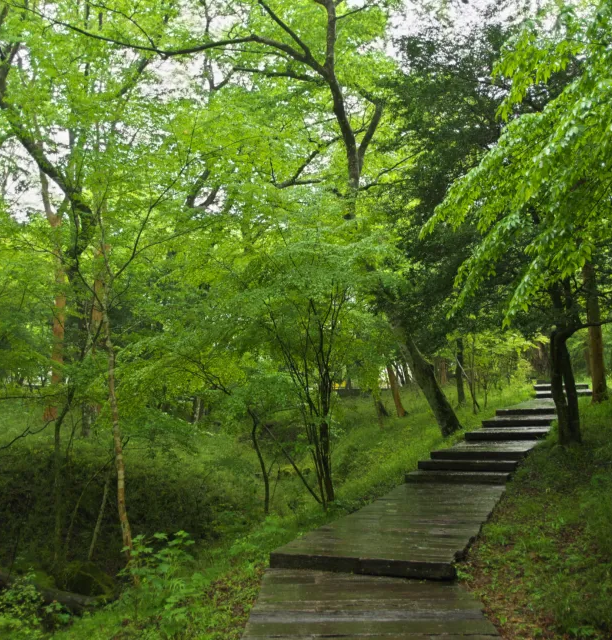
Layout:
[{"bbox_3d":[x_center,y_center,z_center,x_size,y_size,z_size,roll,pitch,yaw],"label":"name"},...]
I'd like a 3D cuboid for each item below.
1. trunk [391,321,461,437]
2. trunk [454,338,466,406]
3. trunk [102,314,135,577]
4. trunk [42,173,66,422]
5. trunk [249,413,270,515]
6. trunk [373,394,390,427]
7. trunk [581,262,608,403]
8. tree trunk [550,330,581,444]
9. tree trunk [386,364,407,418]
[{"bbox_3d":[2.391,1.152,11.960,0.460,2.402,0.460,-25,-11,10],"label":"trunk"},{"bbox_3d":[4.661,1.562,17.670,0.260,2.003,0.250,0,-6,15],"label":"trunk"},{"bbox_3d":[-2.097,1.367,6.550,0.160,2.874,0.150,-5,-4,-17],"label":"trunk"},{"bbox_3d":[-8.813,-0.856,20.558,0.560,8.705,0.520,1,-6,-23],"label":"trunk"},{"bbox_3d":[-0.668,2.063,8.512,0.170,1.441,0.140,-6,-6,-5],"label":"trunk"},{"bbox_3d":[2.038,2.454,15.943,0.360,0.820,0.300,-13,-8,6],"label":"trunk"},{"bbox_3d":[7.830,0.323,15.922,0.400,3.790,0.400,-4,-7,26],"label":"trunk"},{"bbox_3d":[4.434,1.124,10.025,0.430,1.916,0.400,-5,-8,24],"label":"tree trunk"},{"bbox_3d":[2.545,1.993,16.684,0.310,1.441,0.300,-11,-8,8],"label":"tree trunk"}]

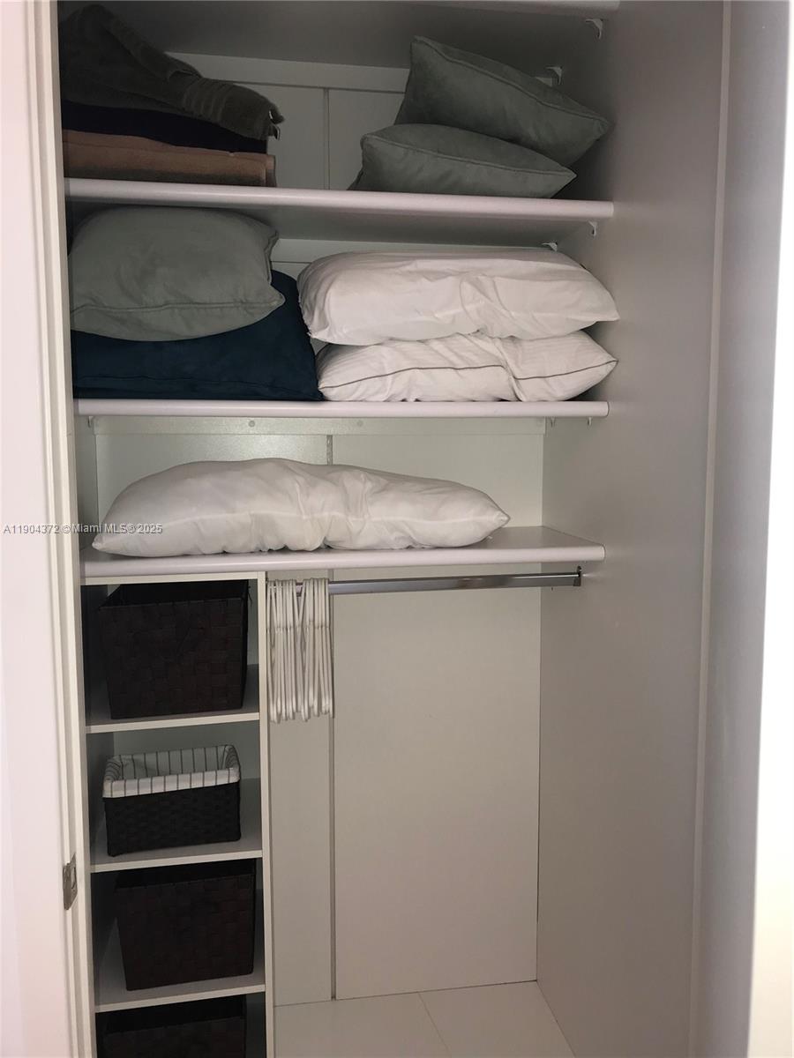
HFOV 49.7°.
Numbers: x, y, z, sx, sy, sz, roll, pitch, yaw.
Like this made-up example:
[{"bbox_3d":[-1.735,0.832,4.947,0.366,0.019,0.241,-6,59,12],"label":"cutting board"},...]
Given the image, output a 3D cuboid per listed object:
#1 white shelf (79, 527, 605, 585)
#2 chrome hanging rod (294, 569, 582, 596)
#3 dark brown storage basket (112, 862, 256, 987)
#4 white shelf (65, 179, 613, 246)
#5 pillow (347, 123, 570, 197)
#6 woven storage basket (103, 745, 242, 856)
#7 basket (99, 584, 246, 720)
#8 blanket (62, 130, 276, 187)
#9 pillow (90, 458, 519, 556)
[{"bbox_3d":[-0.119,0.041,1.905,1.068,0.032,0.354,-1,8,-10],"label":"white shelf"},{"bbox_3d":[0.067,0.124,1.887,0.712,0.029,0.019,-1,8,-10],"label":"chrome hanging rod"},{"bbox_3d":[-0.462,0.831,1.928,0.286,0.231,0.271,-1,8,-10],"label":"dark brown storage basket"},{"bbox_3d":[-0.120,-0.657,1.813,1.068,0.030,0.349,-1,8,-10],"label":"white shelf"},{"bbox_3d":[0.116,-0.760,1.838,0.463,0.166,0.359,-1,8,-10],"label":"pillow"},{"bbox_3d":[-0.473,0.573,1.836,0.274,0.162,0.162,-1,8,-10],"label":"woven storage basket"},{"bbox_3d":[-0.467,0.242,1.841,0.288,0.232,0.275,-1,8,-10],"label":"basket"},{"bbox_3d":[-0.449,-0.704,1.730,0.394,0.086,0.297,-1,8,-10],"label":"blanket"},{"bbox_3d":[-0.196,-0.064,1.876,0.875,0.184,0.334,-1,8,-10],"label":"pillow"}]

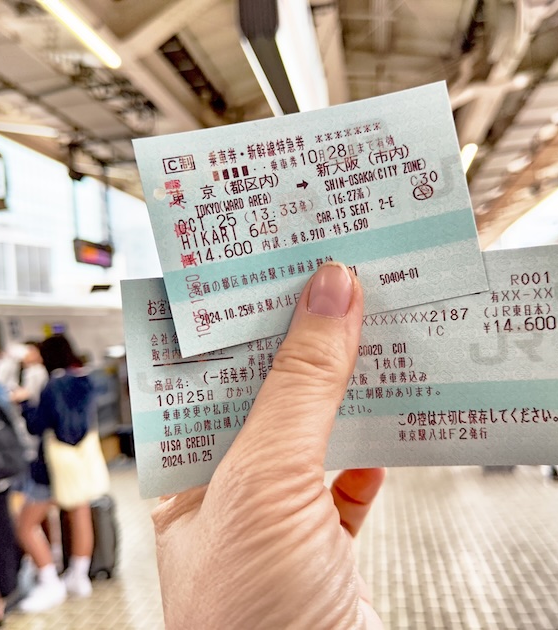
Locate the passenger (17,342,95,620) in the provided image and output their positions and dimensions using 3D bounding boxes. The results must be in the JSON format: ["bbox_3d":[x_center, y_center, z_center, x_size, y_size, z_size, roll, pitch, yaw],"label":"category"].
[{"bbox_3d":[-1.330,0.913,3.530,0.400,1.570,0.430,-4,-1,26],"label":"passenger"}]

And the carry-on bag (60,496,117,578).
[{"bbox_3d":[-1.262,1.443,3.880,0.345,0.515,0.230,-4,-1,39],"label":"carry-on bag"}]

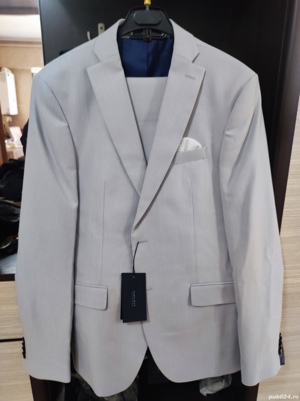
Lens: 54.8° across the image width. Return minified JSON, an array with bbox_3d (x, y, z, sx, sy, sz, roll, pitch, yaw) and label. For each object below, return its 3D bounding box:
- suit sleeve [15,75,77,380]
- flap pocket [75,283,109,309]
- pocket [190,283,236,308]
[{"bbox_3d":[-0.225,0.061,0.630,0.130,0.660,0.140,1,8,10],"label":"suit sleeve"},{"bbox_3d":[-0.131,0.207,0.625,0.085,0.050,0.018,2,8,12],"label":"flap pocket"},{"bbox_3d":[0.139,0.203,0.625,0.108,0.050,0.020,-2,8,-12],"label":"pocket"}]

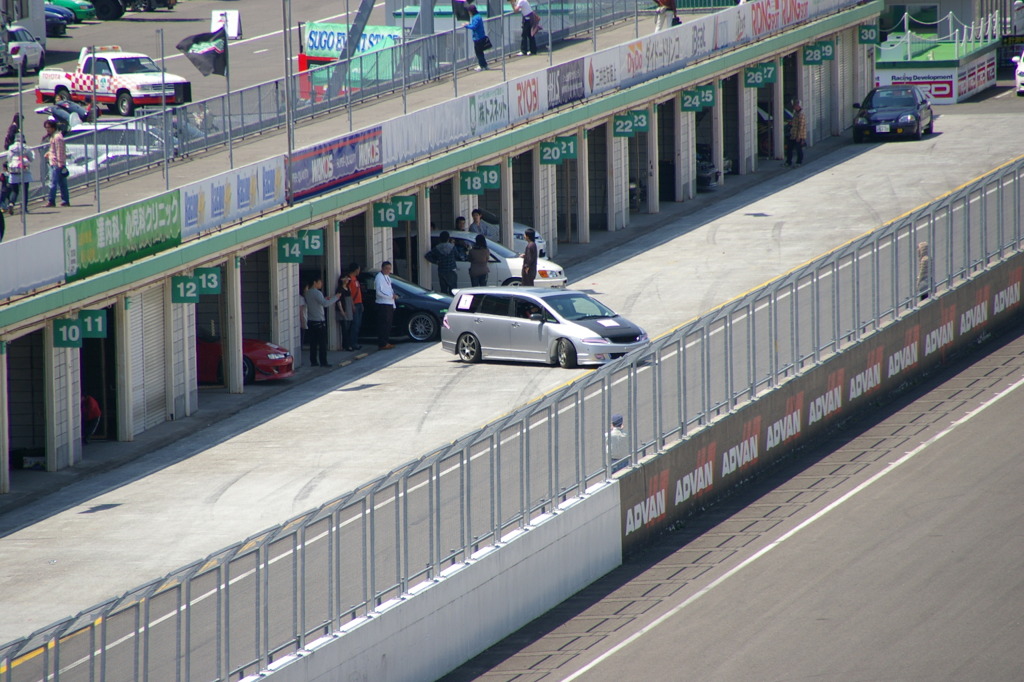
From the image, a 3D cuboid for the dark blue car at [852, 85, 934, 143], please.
[{"bbox_3d":[9.979,-6.007,278.184,1.700,1.380,4.250,0,4,9],"label":"dark blue car"}]

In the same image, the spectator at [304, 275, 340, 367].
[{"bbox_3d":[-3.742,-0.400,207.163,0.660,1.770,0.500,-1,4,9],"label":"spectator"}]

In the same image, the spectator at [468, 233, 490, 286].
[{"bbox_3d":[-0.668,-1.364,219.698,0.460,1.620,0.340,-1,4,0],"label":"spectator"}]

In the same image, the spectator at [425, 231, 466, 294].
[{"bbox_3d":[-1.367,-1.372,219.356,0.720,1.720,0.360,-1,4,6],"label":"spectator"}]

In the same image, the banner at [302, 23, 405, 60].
[{"bbox_3d":[-4.417,-8.399,299.000,0.050,0.920,4.700,-4,5,-37],"label":"banner"}]

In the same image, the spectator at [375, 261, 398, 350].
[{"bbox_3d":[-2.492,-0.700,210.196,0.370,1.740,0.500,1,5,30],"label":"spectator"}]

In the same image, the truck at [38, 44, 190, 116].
[{"bbox_3d":[-11.273,-7.384,302.000,1.850,1.870,5.200,-4,5,-34],"label":"truck"}]

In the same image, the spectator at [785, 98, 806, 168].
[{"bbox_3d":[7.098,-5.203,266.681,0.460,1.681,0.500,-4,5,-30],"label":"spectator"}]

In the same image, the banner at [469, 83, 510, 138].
[{"bbox_3d":[-0.481,-4.880,225.191,0.050,0.900,4.978,0,4,10],"label":"banner"}]

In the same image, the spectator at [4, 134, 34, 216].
[{"bbox_3d":[-9.471,-3.220,204.780,0.520,1.570,0.450,-1,4,-3],"label":"spectator"}]

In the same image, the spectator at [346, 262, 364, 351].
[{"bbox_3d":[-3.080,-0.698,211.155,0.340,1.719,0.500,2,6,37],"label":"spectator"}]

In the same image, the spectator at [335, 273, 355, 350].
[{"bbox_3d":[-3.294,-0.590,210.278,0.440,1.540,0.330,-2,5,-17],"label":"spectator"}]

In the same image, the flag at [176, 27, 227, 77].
[{"bbox_3d":[-5.840,-5.445,200.553,0.980,0.940,0.400,0,5,11],"label":"flag"}]

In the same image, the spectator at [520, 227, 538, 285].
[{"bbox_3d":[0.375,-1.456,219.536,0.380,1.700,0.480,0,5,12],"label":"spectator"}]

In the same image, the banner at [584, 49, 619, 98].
[{"bbox_3d":[2.055,-6.047,239.859,0.050,0.900,4.896,0,4,10],"label":"banner"}]

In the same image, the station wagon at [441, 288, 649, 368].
[{"bbox_3d":[0.694,-0.322,206.596,1.800,1.500,4.770,-5,6,-41],"label":"station wagon"}]

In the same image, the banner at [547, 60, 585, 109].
[{"bbox_3d":[1.212,-5.673,234.987,0.050,0.900,4.953,0,4,10],"label":"banner"}]

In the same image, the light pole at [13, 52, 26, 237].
[{"bbox_3d":[-8.406,-3.085,183.105,0.110,3.400,0.110,-1,4,10],"label":"light pole"}]

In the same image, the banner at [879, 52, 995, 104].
[{"bbox_3d":[11.885,-7.389,297.963,2.300,1.020,9.000,0,4,10],"label":"banner"}]

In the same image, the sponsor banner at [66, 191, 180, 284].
[{"bbox_3d":[-6.930,-1.890,190.707,0.050,0.970,10.028,-1,4,10],"label":"sponsor banner"}]

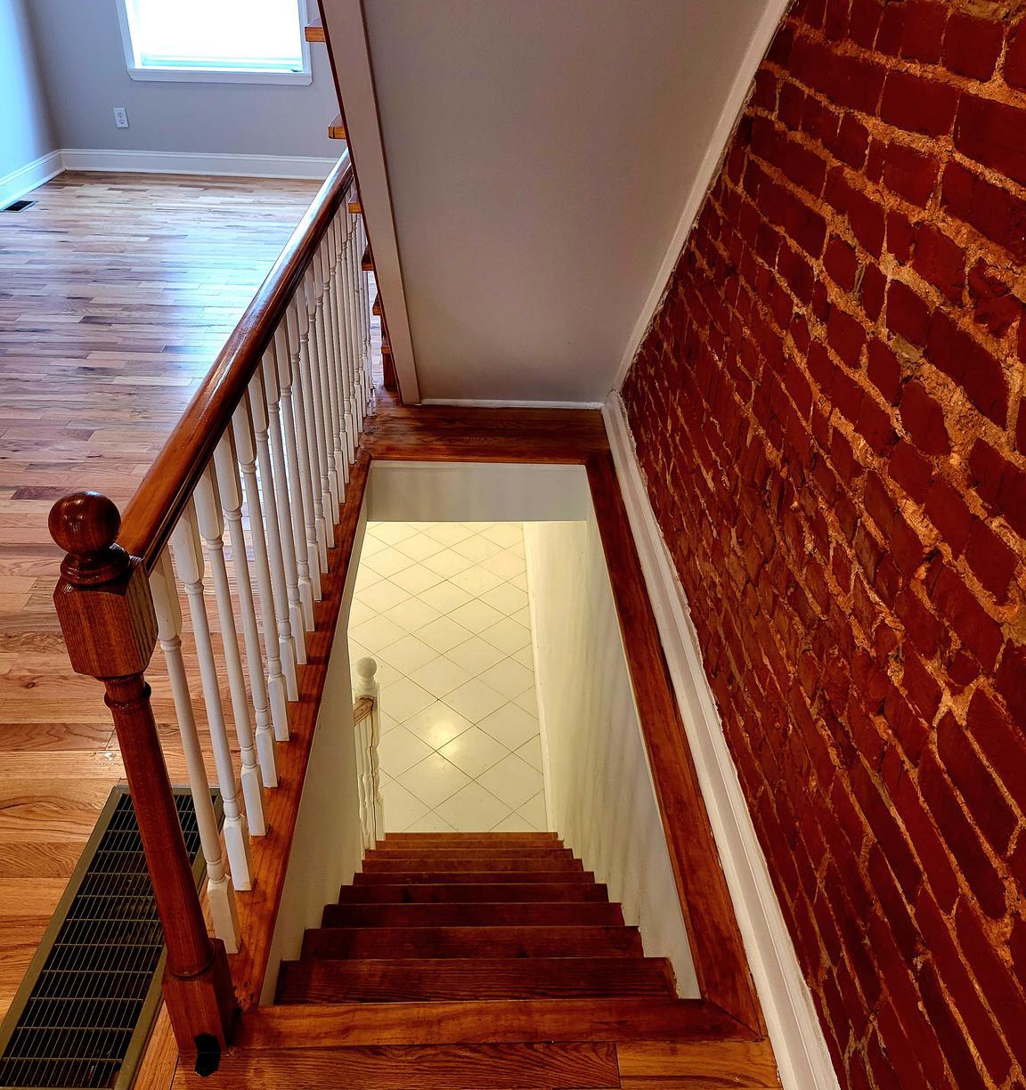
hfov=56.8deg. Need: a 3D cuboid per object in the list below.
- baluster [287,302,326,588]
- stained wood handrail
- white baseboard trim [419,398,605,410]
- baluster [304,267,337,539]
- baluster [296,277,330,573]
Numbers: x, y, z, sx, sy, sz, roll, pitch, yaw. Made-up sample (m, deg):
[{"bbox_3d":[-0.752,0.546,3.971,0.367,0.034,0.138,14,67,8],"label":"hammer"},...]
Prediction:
[{"bbox_3d":[-0.531,-0.214,2.417,0.031,0.860,0.031,1,32,-3],"label":"baluster"},{"bbox_3d":[-0.521,-0.692,2.308,0.060,0.064,2.727,1,32,-3],"label":"stained wood handrail"},{"bbox_3d":[-0.003,-0.559,3.737,0.729,0.022,0.016,1,33,-2],"label":"white baseboard trim"},{"bbox_3d":[-0.534,-0.360,2.612,0.033,0.859,0.033,1,33,-2],"label":"baluster"},{"bbox_3d":[-0.536,-0.287,2.532,0.031,0.860,0.031,1,32,-3],"label":"baluster"}]

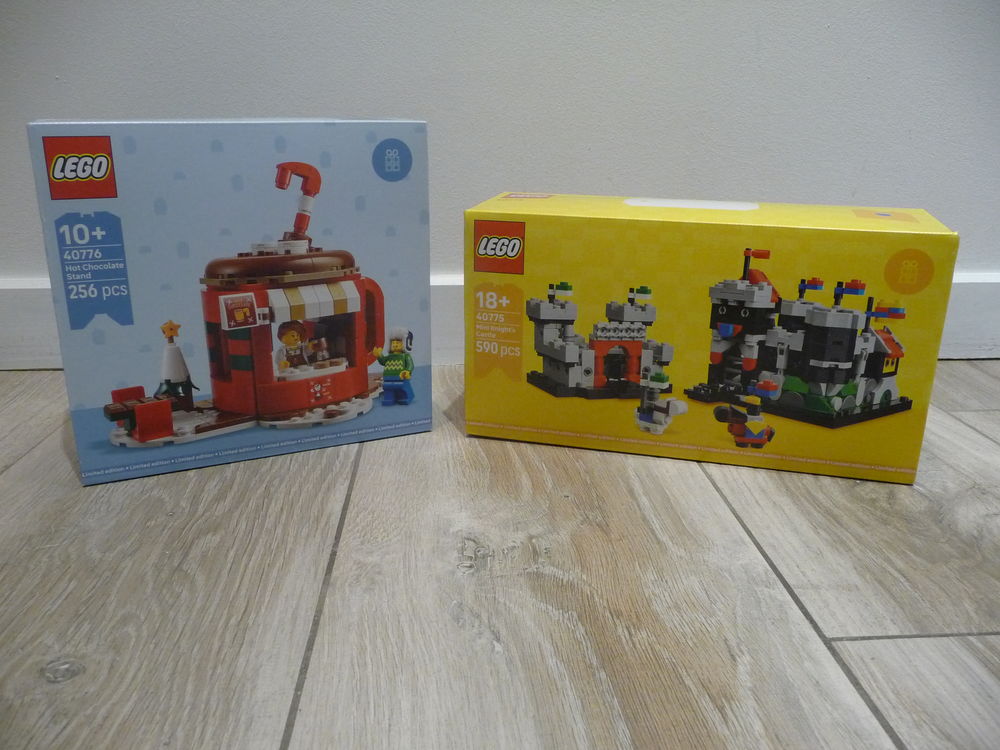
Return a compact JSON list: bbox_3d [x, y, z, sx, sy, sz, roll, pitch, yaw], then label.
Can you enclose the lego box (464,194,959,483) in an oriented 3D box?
[{"bbox_3d":[0.117,-0.030,0.503,0.262,0.141,0.089,5,19,14],"label":"lego box"}]

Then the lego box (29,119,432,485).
[{"bbox_3d":[-0.149,-0.052,0.483,0.202,0.191,0.072,-8,20,-24],"label":"lego box"}]

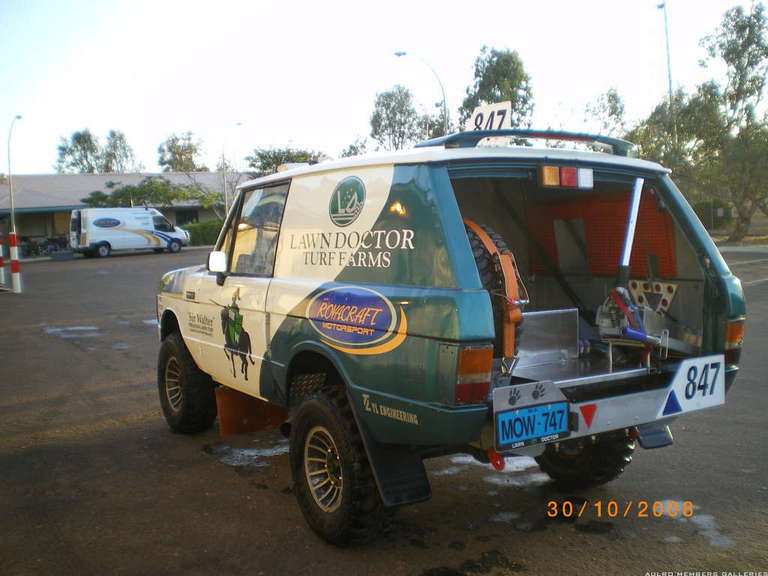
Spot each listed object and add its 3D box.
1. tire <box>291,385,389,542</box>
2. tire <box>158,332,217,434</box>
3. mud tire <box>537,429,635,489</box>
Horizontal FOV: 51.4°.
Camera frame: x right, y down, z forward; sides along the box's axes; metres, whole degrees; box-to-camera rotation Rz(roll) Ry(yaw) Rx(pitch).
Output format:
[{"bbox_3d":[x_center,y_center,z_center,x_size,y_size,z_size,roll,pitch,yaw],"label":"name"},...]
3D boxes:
[{"bbox_3d":[-0.209,0.891,4.009,0.270,0.775,0.775,-3,5,-31],"label":"tire"},{"bbox_3d":[-1.521,0.735,6.178,0.270,0.775,0.775,-3,5,-31],"label":"tire"},{"bbox_3d":[1.154,0.817,4.828,0.270,0.775,0.775,-3,5,-31],"label":"mud tire"}]

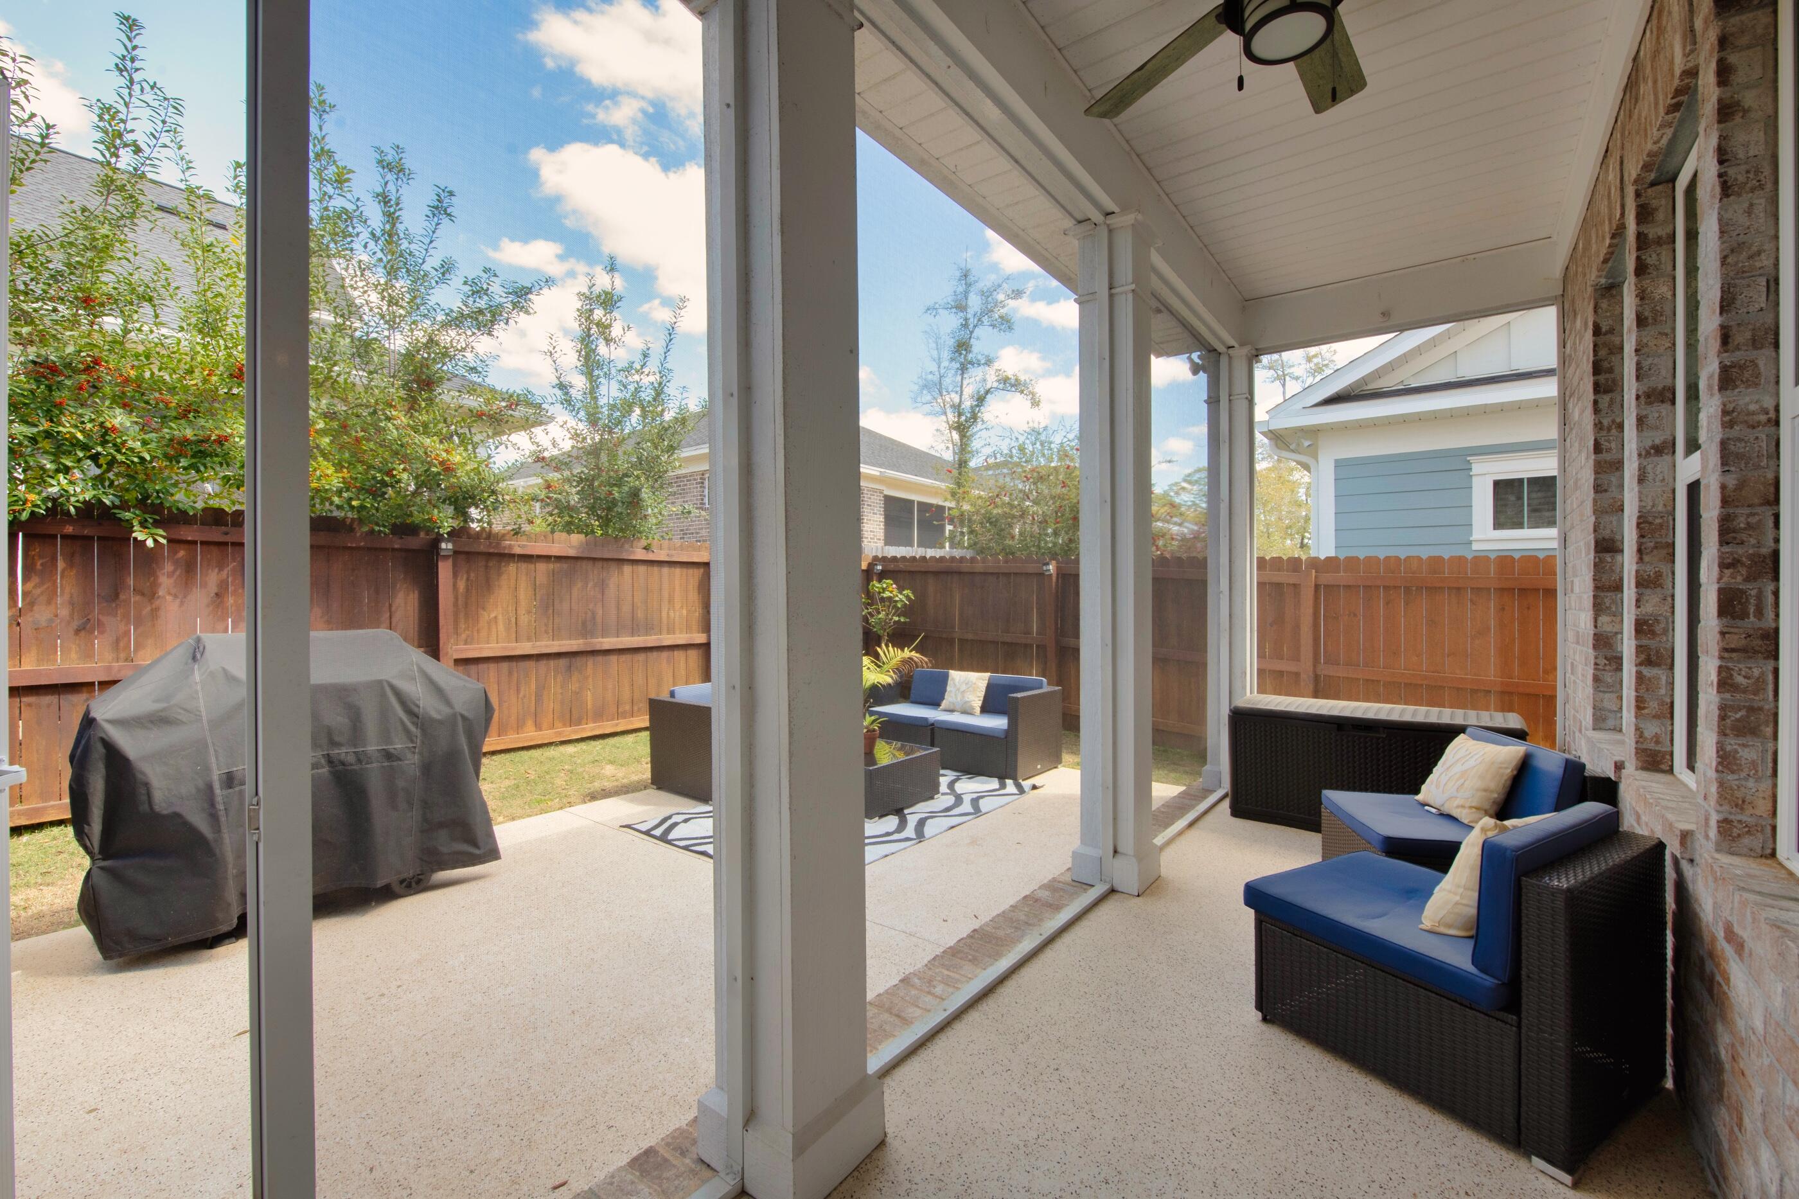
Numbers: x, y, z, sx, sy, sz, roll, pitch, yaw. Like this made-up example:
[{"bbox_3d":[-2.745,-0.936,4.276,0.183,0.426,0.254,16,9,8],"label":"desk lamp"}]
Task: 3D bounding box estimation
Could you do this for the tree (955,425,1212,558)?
[{"bbox_3d":[2.320,-0.400,8.800,3.000,3.500,2.400,0,0,15],"label":"tree"}]

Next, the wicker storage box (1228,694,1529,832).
[{"bbox_3d":[2.593,0.928,3.871,1.260,0.645,0.586,0,0,37],"label":"wicker storage box"}]

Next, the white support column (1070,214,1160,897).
[{"bbox_3d":[0.967,-0.182,3.125,0.278,2.861,0.269,0,0,35],"label":"white support column"}]

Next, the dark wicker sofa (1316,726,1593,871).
[{"bbox_3d":[2.169,0.908,2.750,0.713,0.684,0.625,0,0,12],"label":"dark wicker sofa"}]

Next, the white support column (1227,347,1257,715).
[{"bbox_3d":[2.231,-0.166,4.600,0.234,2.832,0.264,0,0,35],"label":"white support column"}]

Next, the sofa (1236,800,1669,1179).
[{"bbox_3d":[1.511,0.908,1.951,0.620,0.684,0.713,0,0,-31],"label":"sofa"}]

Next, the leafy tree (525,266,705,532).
[{"bbox_3d":[-3.130,-1.150,7.600,1.850,4.800,1.800,0,0,-22],"label":"leafy tree"}]

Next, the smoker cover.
[{"bbox_3d":[-2.723,0.745,3.235,0.720,1.170,1.370,0,0,40],"label":"smoker cover"}]

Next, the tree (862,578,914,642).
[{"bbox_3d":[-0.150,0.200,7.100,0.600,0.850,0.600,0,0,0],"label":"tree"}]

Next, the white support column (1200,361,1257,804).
[{"bbox_3d":[2.200,-0.182,4.621,0.278,2.861,0.269,0,0,35],"label":"white support column"}]

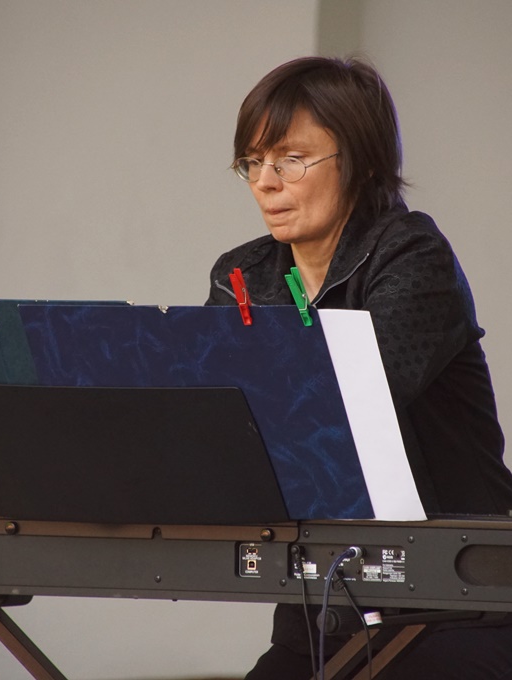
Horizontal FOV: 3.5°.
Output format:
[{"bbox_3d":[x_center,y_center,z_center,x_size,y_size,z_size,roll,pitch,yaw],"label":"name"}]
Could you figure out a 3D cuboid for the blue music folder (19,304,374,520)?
[{"bbox_3d":[-0.077,0.093,10.978,0.473,0.303,0.015,1,27,35],"label":"blue music folder"}]

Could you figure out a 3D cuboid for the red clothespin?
[{"bbox_3d":[-0.017,-0.055,10.846,0.011,0.076,0.023,1,27,35],"label":"red clothespin"}]

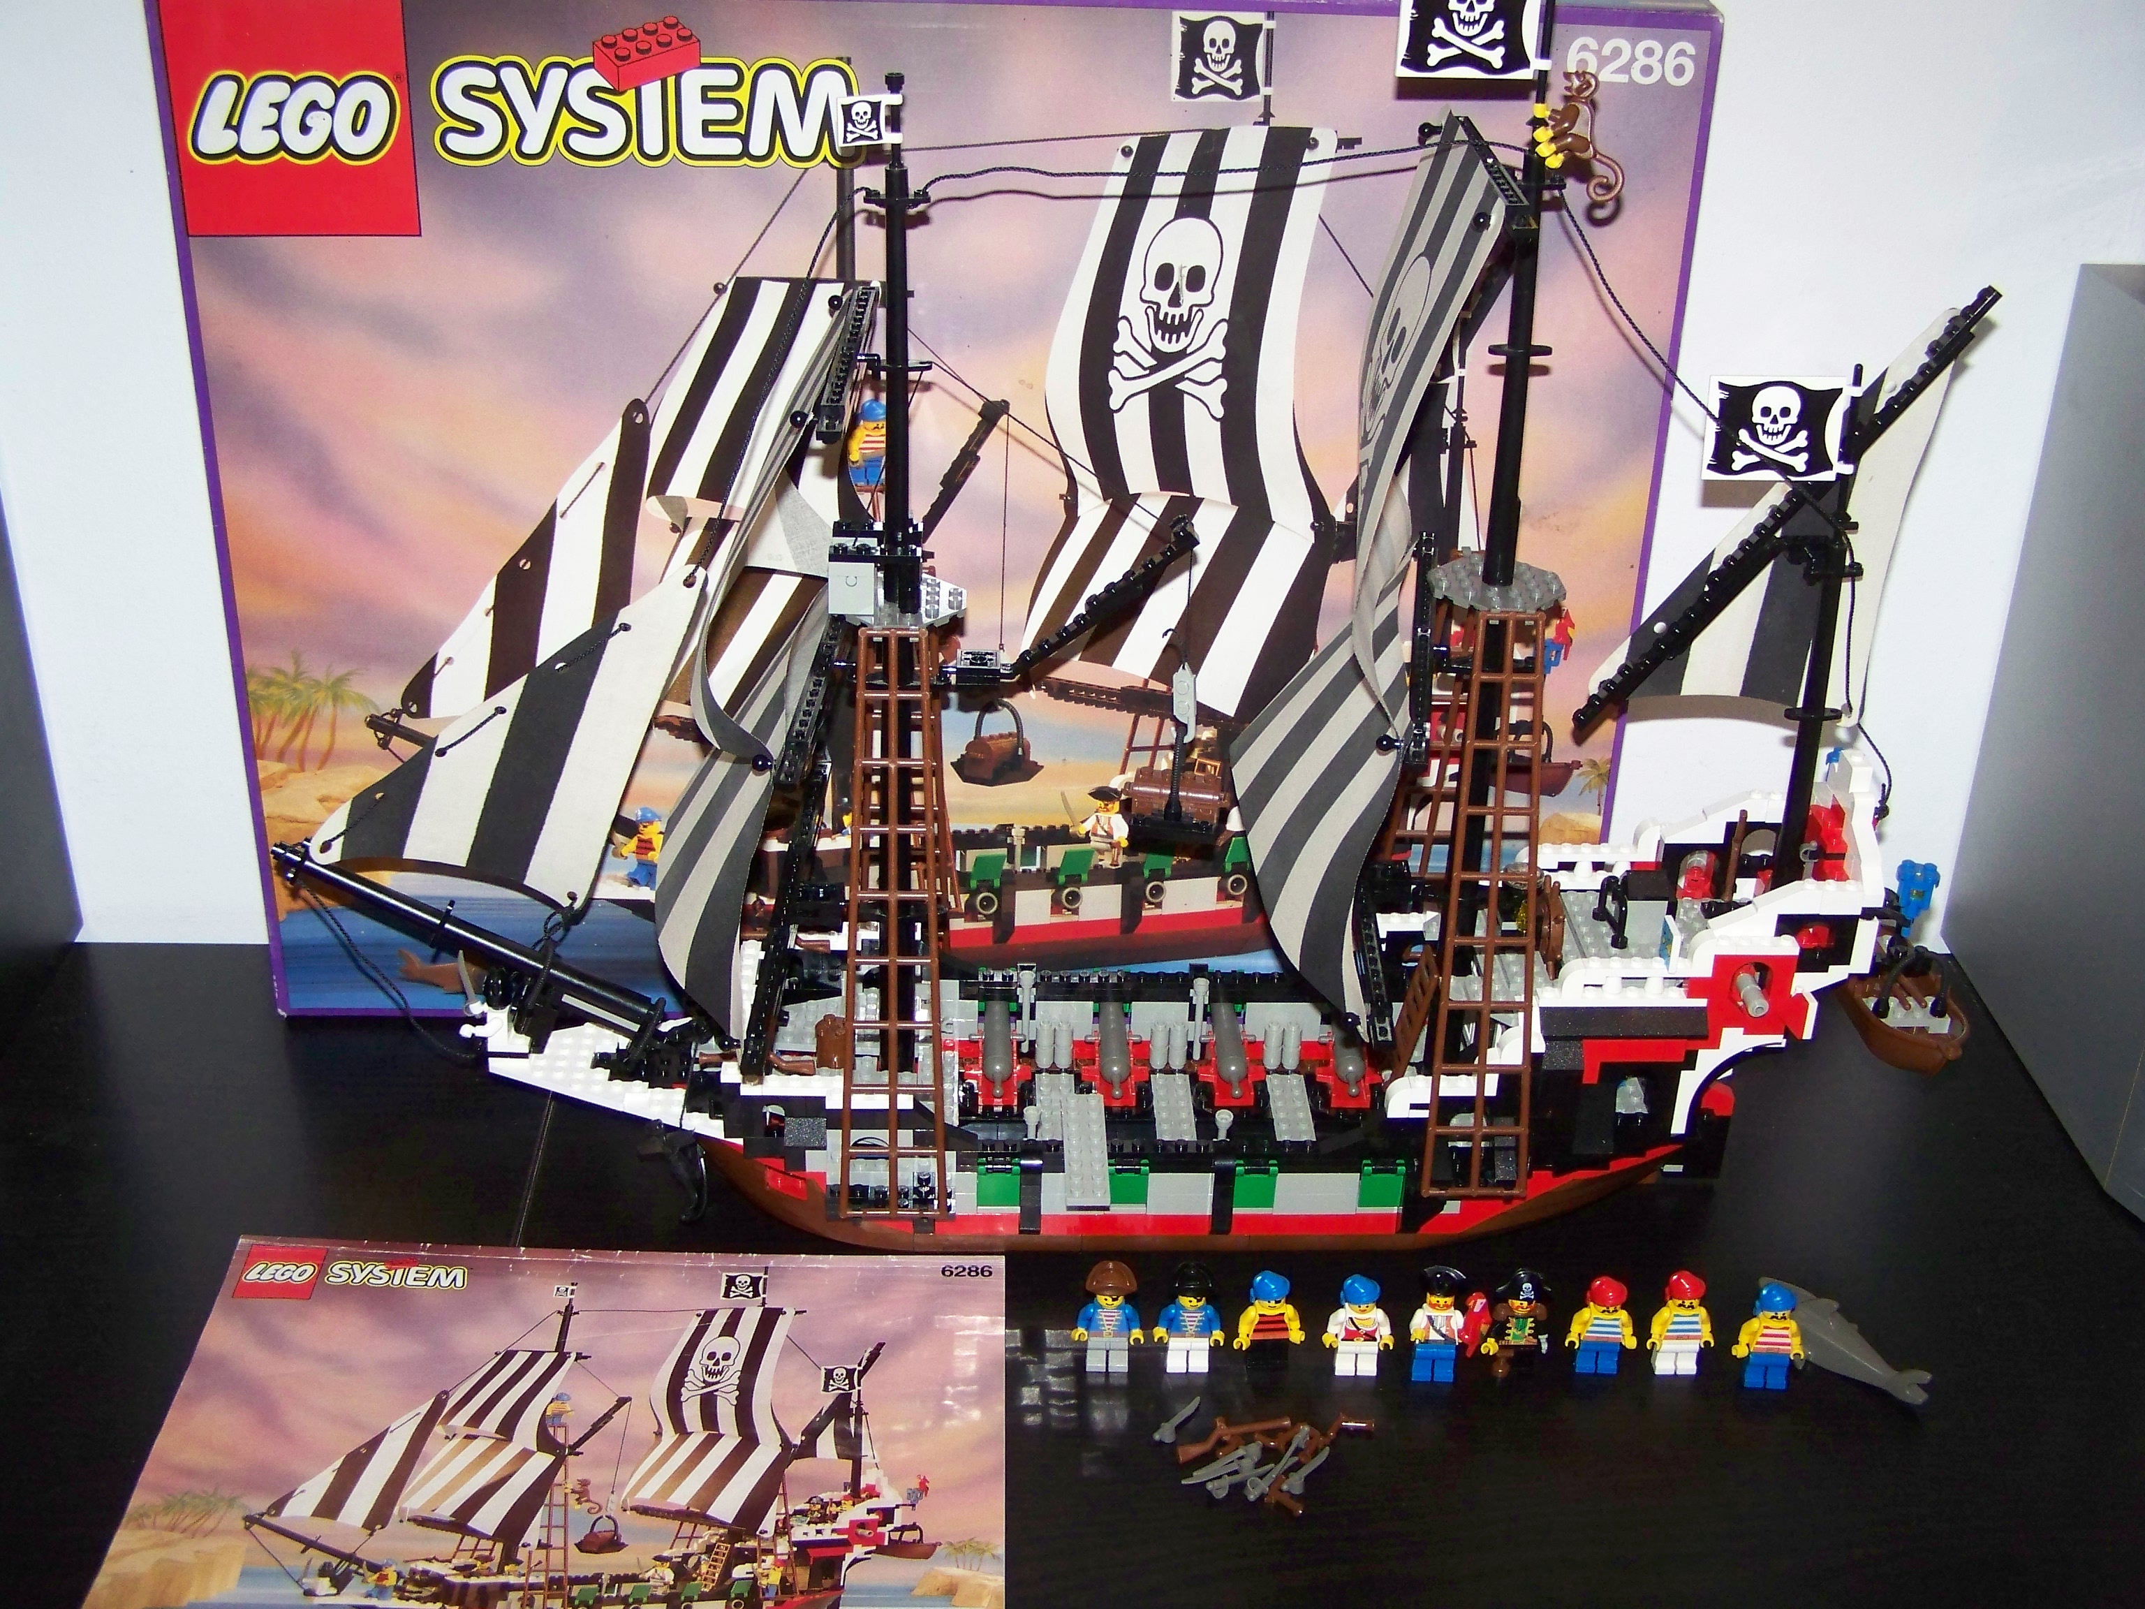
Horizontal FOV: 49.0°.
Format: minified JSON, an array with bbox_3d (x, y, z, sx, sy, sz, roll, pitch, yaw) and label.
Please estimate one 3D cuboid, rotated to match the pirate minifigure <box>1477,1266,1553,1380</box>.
[{"bbox_3d":[0.162,0.189,0.859,0.026,0.045,0.015,0,29,0],"label":"pirate minifigure"}]

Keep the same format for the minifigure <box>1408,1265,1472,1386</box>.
[{"bbox_3d":[0.133,0.190,0.857,0.025,0.045,0.015,0,30,1],"label":"minifigure"}]

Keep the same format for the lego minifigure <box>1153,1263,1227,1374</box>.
[{"bbox_3d":[0.042,0.188,0.862,0.026,0.044,0.015,0,29,0],"label":"lego minifigure"}]

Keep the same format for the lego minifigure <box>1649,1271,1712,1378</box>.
[{"bbox_3d":[0.222,0.190,0.862,0.025,0.042,0.015,0,29,0],"label":"lego minifigure"}]

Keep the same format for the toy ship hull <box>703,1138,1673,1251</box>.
[{"bbox_3d":[0.042,0.129,0.954,0.400,0.055,0.130,0,29,0],"label":"toy ship hull"}]

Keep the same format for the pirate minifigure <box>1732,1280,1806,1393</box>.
[{"bbox_3d":[0.253,0.193,0.855,0.026,0.042,0.015,2,30,3],"label":"pirate minifigure"}]

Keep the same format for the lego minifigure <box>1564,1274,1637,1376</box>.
[{"bbox_3d":[0.193,0.190,0.862,0.026,0.040,0.015,1,30,2],"label":"lego minifigure"}]

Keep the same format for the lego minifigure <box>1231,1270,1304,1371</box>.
[{"bbox_3d":[0.072,0.189,0.862,0.026,0.041,0.015,0,29,0],"label":"lego minifigure"}]

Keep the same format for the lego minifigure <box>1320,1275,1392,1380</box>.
[{"bbox_3d":[0.104,0.190,0.861,0.026,0.041,0.015,0,29,0],"label":"lego minifigure"}]

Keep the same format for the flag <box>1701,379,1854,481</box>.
[{"bbox_3d":[0.242,-0.129,0.806,0.050,0.037,0.004,-2,29,1],"label":"flag"}]

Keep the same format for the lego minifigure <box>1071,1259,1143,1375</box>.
[{"bbox_3d":[0.013,0.188,0.862,0.026,0.044,0.015,0,29,0],"label":"lego minifigure"}]

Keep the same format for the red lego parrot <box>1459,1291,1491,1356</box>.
[{"bbox_3d":[0.146,0.188,0.852,0.014,0.027,0.010,-16,33,-26],"label":"red lego parrot"}]

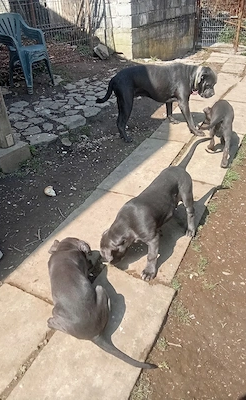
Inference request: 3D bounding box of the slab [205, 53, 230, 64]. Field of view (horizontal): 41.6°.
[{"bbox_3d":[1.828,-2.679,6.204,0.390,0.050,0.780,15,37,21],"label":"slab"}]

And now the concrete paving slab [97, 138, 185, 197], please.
[{"bbox_3d":[0.204,-0.285,2.749,0.360,0.050,1.001,15,37,21],"label":"concrete paving slab"}]

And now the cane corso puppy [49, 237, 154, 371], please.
[{"bbox_3d":[-0.128,0.393,1.375,0.409,0.397,0.474,-5,35,-6],"label":"cane corso puppy"}]

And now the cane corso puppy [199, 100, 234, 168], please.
[{"bbox_3d":[0.825,-0.630,2.819,0.254,0.429,0.611,-2,35,-2],"label":"cane corso puppy"}]

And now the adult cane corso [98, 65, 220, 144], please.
[{"bbox_3d":[0.311,-0.901,3.037,1.079,0.663,0.403,-14,37,-18],"label":"adult cane corso"}]

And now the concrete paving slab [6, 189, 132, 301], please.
[{"bbox_3d":[-0.232,0.234,2.001,0.367,0.050,0.997,15,37,21],"label":"concrete paving slab"}]

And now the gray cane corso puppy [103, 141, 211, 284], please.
[{"bbox_3d":[0.191,0.029,1.732,0.689,0.585,0.286,-30,44,-35],"label":"gray cane corso puppy"}]

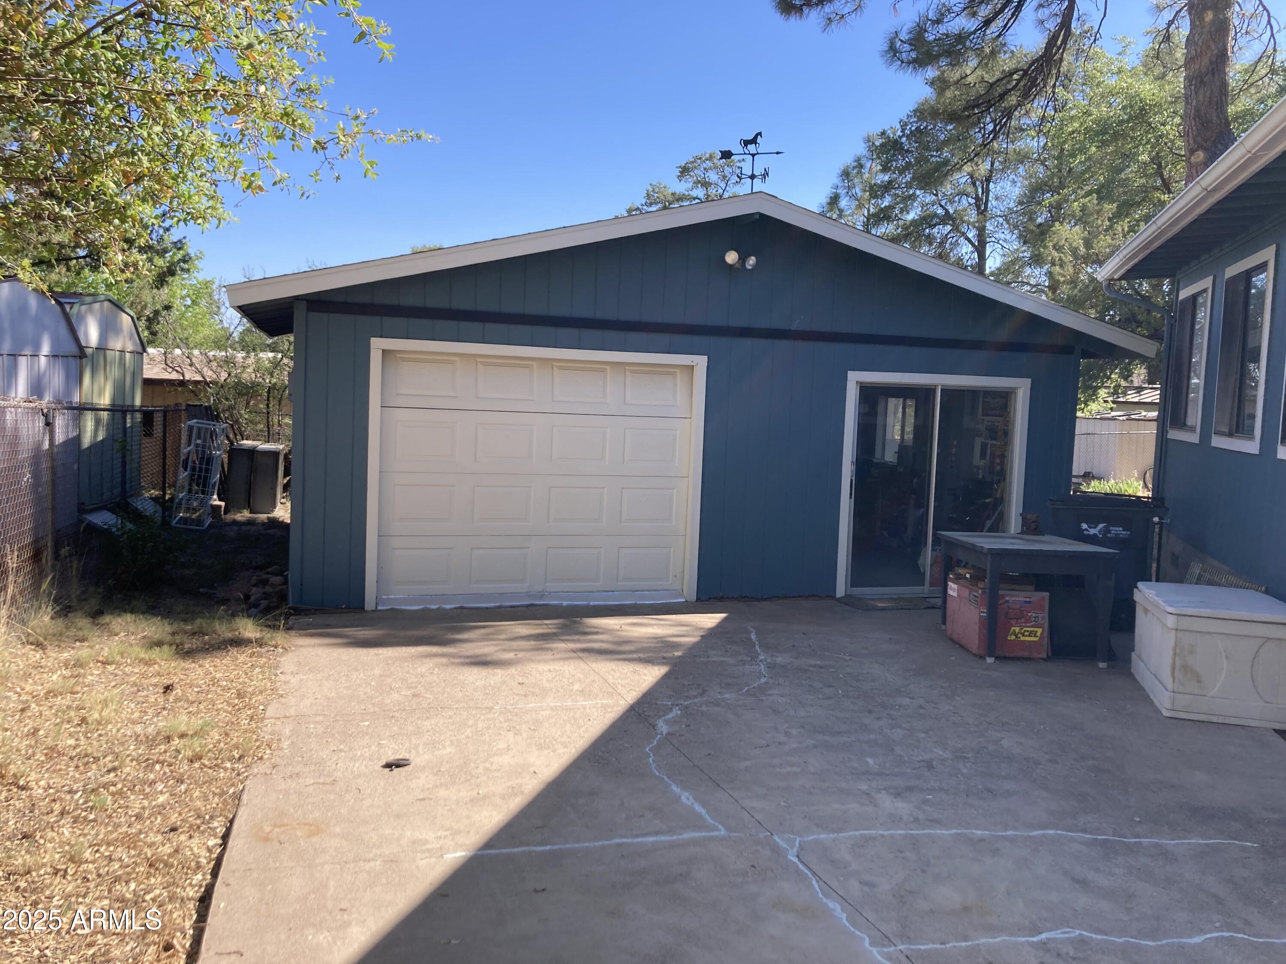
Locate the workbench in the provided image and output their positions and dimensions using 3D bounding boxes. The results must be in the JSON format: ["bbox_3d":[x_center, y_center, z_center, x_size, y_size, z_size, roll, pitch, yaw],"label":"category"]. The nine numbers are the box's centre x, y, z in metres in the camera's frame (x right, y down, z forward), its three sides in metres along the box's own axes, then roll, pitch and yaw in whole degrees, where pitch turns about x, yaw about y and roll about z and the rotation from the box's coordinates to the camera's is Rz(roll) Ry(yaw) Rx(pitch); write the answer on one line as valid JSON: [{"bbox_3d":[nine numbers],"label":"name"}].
[{"bbox_3d":[2.800,0.845,7.760,0.950,0.805,1.000,2,4,-5],"label":"workbench"}]

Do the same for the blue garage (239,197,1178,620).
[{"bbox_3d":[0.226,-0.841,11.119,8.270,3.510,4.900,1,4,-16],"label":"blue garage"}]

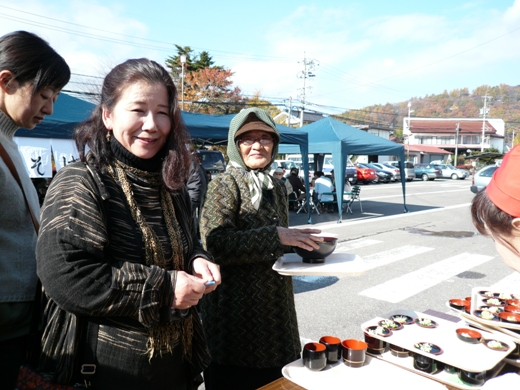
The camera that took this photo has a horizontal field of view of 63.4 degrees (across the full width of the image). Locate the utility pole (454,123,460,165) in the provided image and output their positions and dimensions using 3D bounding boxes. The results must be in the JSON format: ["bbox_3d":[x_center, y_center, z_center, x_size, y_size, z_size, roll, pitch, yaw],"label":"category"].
[{"bbox_3d":[22.289,-5.066,47.750,0.500,6.300,0.400,-1,5,-24],"label":"utility pole"}]

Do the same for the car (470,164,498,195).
[{"bbox_3d":[10.716,-0.410,16.743,4.200,1.430,1.670,4,5,28],"label":"car"}]

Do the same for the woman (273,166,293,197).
[{"bbox_3d":[0.553,-0.031,10.250,0.500,1.260,0.700,2,5,12],"label":"woman"}]

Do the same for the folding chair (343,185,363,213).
[{"bbox_3d":[2.690,0.120,11.969,0.500,0.780,0.450,3,5,21],"label":"folding chair"}]

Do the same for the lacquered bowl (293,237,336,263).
[{"bbox_3d":[0.185,0.187,1.420,0.157,0.080,0.157,1,5,0],"label":"lacquered bowl"}]

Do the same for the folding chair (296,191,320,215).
[{"bbox_3d":[1.338,0.138,11.621,0.550,0.740,0.500,5,6,37],"label":"folding chair"}]

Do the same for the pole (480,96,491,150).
[{"bbox_3d":[31.696,-8.457,59.540,1.500,11.600,0.600,-1,5,-24],"label":"pole"}]

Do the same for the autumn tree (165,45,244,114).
[{"bbox_3d":[-5.430,-8.569,42.488,7.700,12.900,7.000,1,5,0],"label":"autumn tree"}]

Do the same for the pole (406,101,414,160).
[{"bbox_3d":[14.682,-5.404,41.699,0.400,7.600,0.700,3,5,17],"label":"pole"}]

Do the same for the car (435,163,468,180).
[{"bbox_3d":[17.477,-2.079,39.644,4.400,1.420,1.700,4,5,32],"label":"car"}]

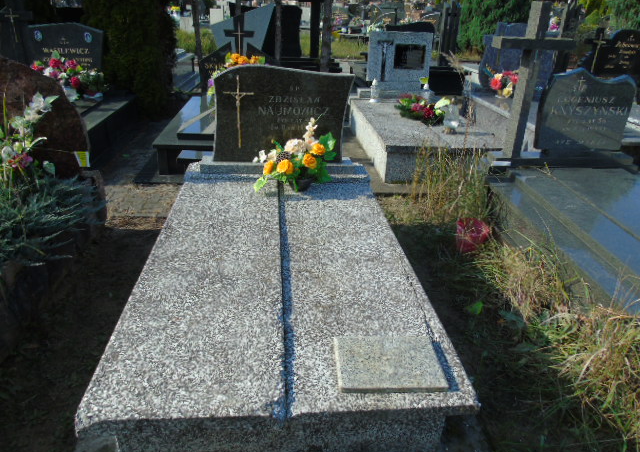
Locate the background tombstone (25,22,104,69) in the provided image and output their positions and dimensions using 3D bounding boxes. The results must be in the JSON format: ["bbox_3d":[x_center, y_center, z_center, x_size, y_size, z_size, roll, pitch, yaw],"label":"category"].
[{"bbox_3d":[-2.669,-1.829,5.016,0.790,0.698,0.120,-1,27,-5],"label":"background tombstone"}]

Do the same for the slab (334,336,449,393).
[{"bbox_3d":[0.208,0.423,1.416,0.305,0.020,0.215,0,27,-3],"label":"slab"}]

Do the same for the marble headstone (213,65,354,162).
[{"bbox_3d":[-0.234,-0.679,2.818,0.840,0.580,0.080,-1,27,-5],"label":"marble headstone"}]

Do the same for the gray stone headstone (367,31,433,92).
[{"bbox_3d":[0.955,-2.001,5.658,0.790,0.685,0.180,-1,27,-5],"label":"gray stone headstone"}]

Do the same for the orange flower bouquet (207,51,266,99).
[{"bbox_3d":[-0.855,-1.558,4.843,0.640,0.490,0.400,-1,27,-5],"label":"orange flower bouquet"}]

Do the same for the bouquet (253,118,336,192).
[{"bbox_3d":[-0.142,-0.405,2.629,0.475,0.385,0.300,-1,27,-5],"label":"bouquet"}]

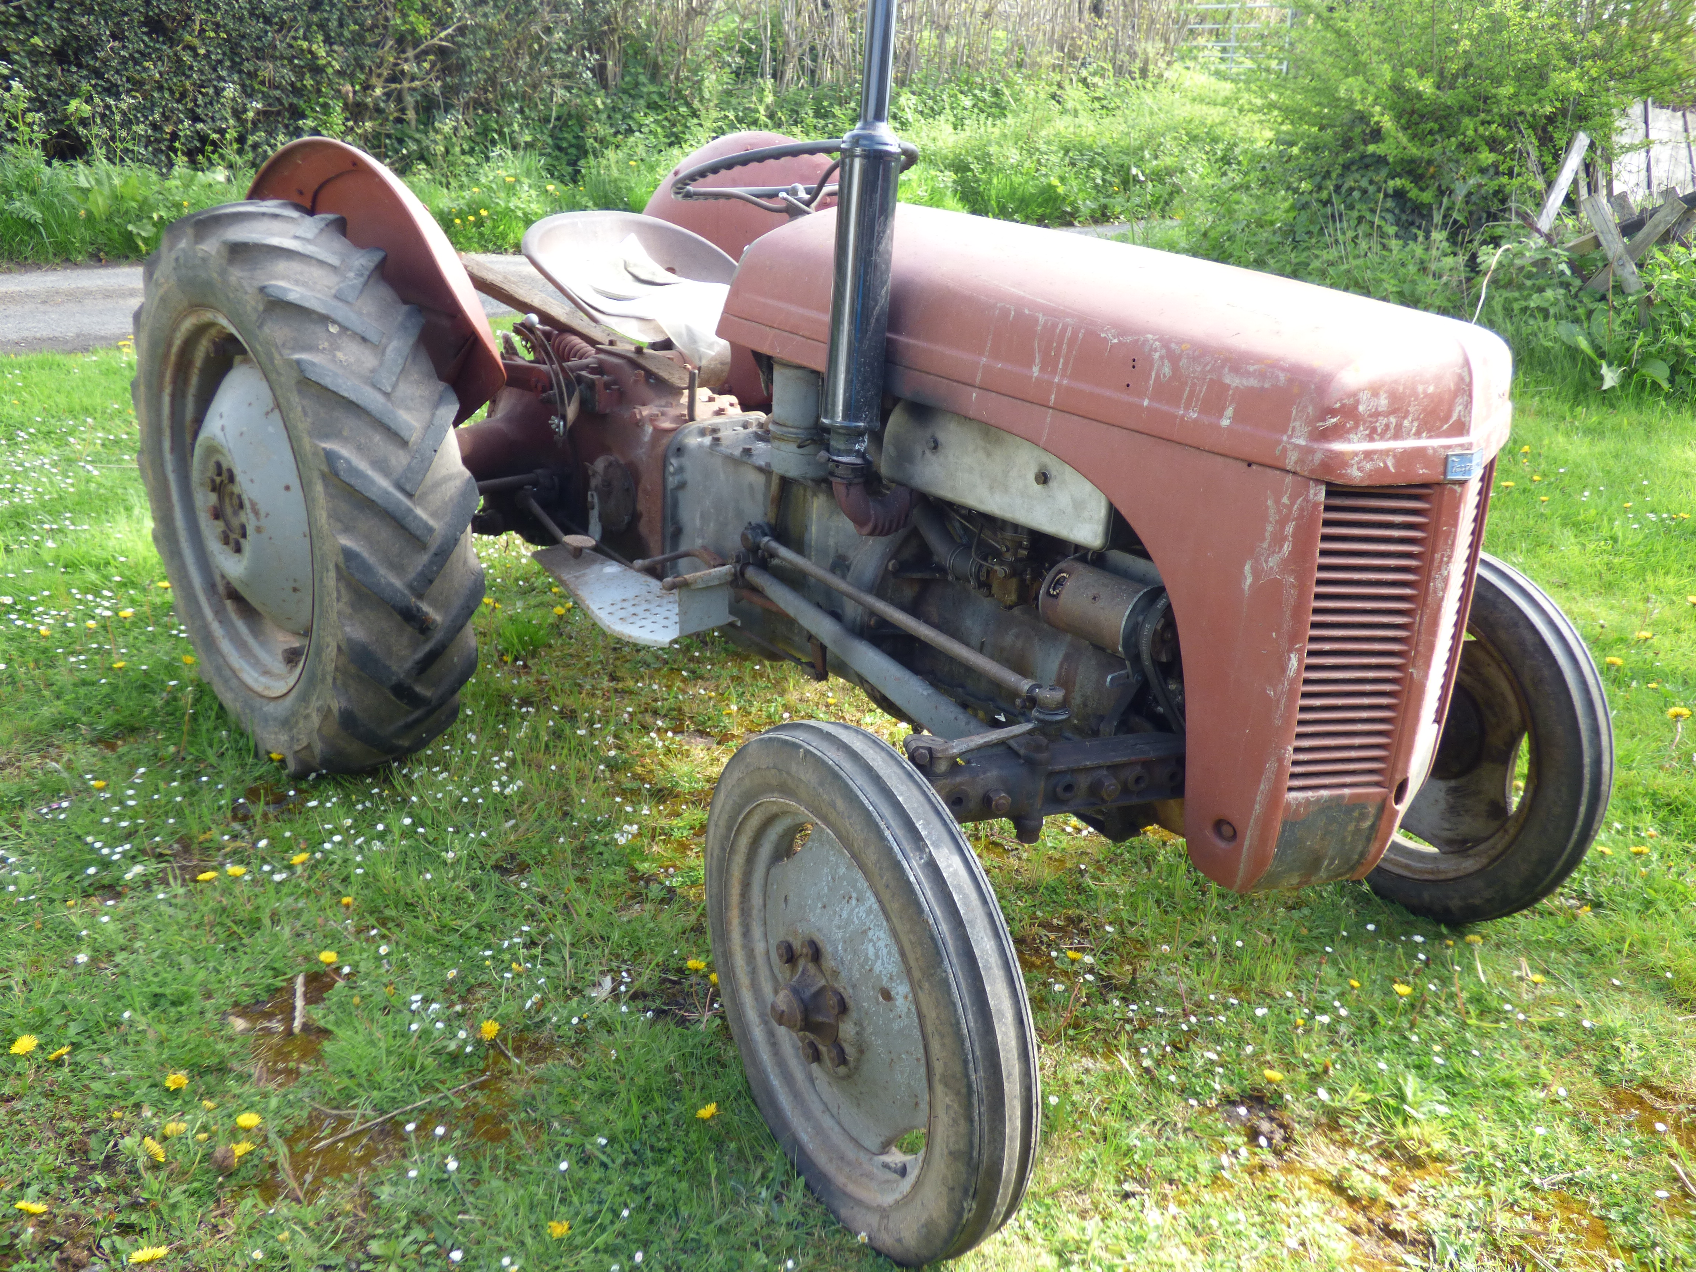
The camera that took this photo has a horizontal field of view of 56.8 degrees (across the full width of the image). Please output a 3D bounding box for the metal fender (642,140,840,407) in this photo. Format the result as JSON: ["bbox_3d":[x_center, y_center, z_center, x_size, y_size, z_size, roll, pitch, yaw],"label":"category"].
[{"bbox_3d":[-0.202,-0.836,3.669,0.145,0.642,1.150,-14,25,-38],"label":"metal fender"}]

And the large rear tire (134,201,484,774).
[{"bbox_3d":[-1.111,-0.278,3.139,0.280,1.160,1.155,-14,25,-38],"label":"large rear tire"}]

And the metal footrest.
[{"bbox_3d":[-0.465,-0.122,2.994,0.250,0.115,0.635,-14,25,-38],"label":"metal footrest"}]

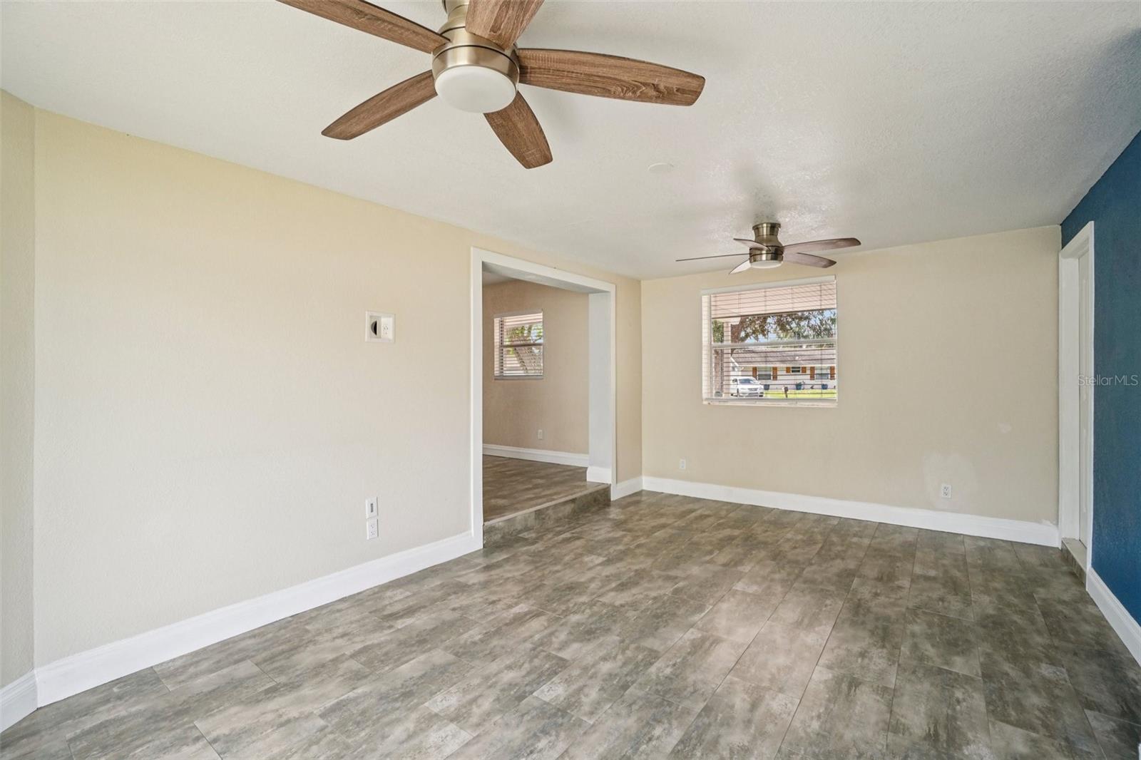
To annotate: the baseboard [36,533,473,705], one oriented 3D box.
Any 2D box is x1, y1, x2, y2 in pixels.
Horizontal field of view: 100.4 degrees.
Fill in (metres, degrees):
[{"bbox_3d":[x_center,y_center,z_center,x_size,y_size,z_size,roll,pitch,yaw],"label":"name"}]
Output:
[{"bbox_3d":[-1.403,1.215,2.747,0.020,0.160,2.233,0,0,39],"label":"baseboard"}]

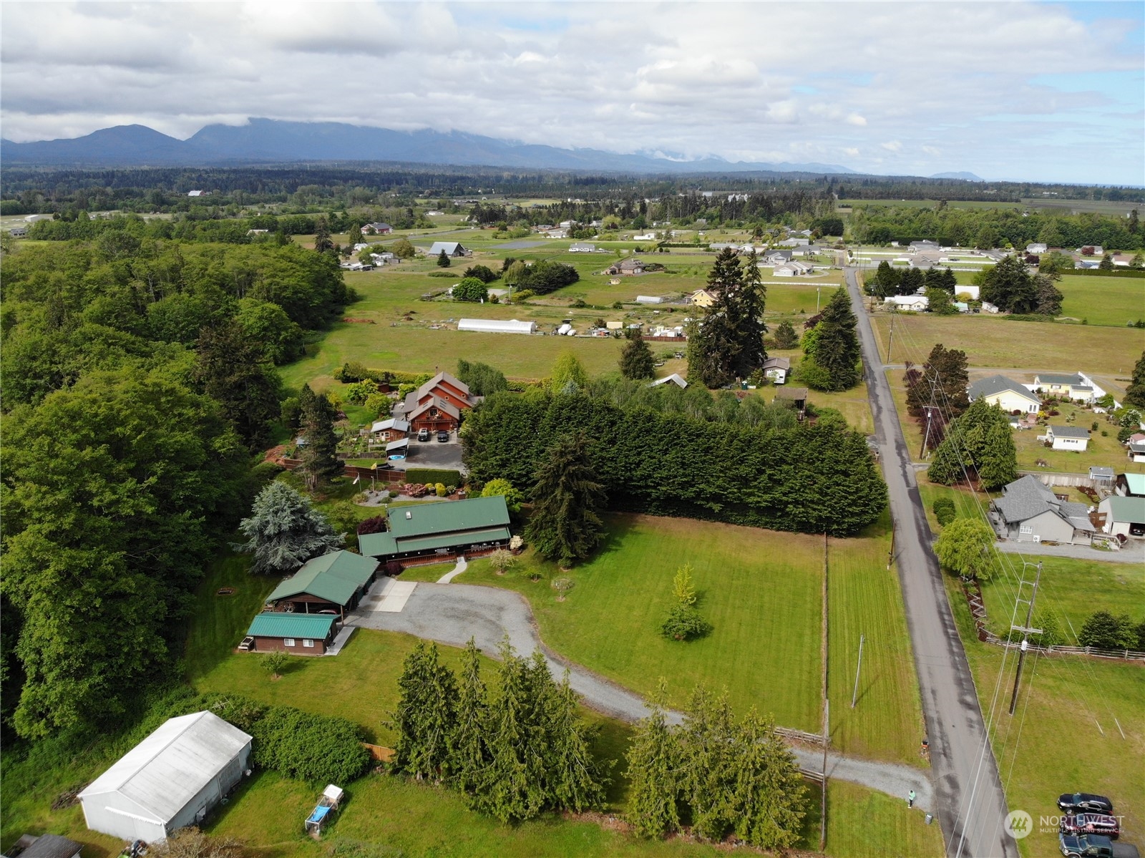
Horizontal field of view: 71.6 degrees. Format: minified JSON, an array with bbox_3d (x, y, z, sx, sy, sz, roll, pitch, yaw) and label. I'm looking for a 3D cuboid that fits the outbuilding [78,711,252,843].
[{"bbox_3d":[-36.415,31.275,71.981,9.300,5.600,10.800,6,19,16],"label":"outbuilding"}]

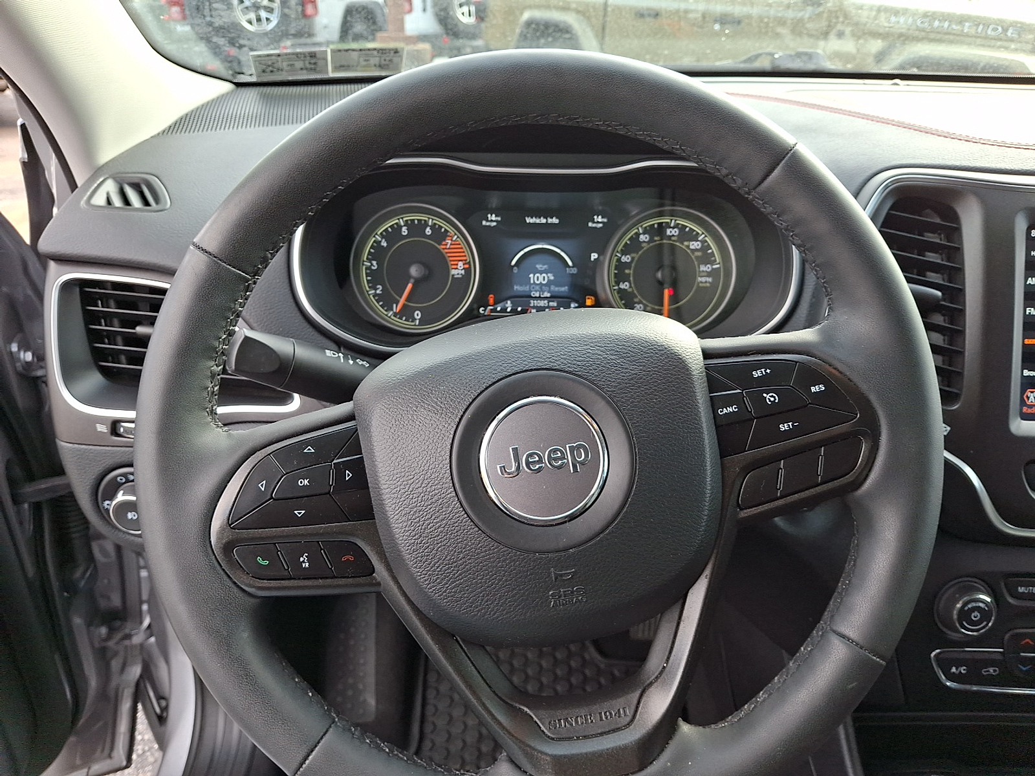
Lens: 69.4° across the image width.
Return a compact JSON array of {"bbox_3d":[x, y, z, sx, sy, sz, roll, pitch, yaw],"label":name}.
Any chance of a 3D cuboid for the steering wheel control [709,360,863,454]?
[{"bbox_3d":[0.133,0.011,0.375,0.070,0.048,0.013,-10,-3,-3],"label":"steering wheel control"}]

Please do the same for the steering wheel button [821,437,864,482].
[{"bbox_3d":[0.154,0.034,0.357,0.025,0.017,0.006,-15,-2,4],"label":"steering wheel button"}]

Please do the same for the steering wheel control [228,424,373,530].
[{"bbox_3d":[-0.104,0.043,0.361,0.069,0.048,0.013,-10,-3,-3],"label":"steering wheel control"}]

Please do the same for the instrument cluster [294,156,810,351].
[{"bbox_3d":[0.022,-0.097,0.570,0.375,0.147,0.070,0,0,0],"label":"instrument cluster"}]

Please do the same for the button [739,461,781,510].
[{"bbox_3d":[0.121,0.048,0.372,0.022,0.018,0.009,-12,-3,-3],"label":"button"}]

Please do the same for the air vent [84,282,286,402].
[{"bbox_3d":[-0.244,-0.033,0.548,0.153,0.080,0.040,5,8,11],"label":"air vent"}]

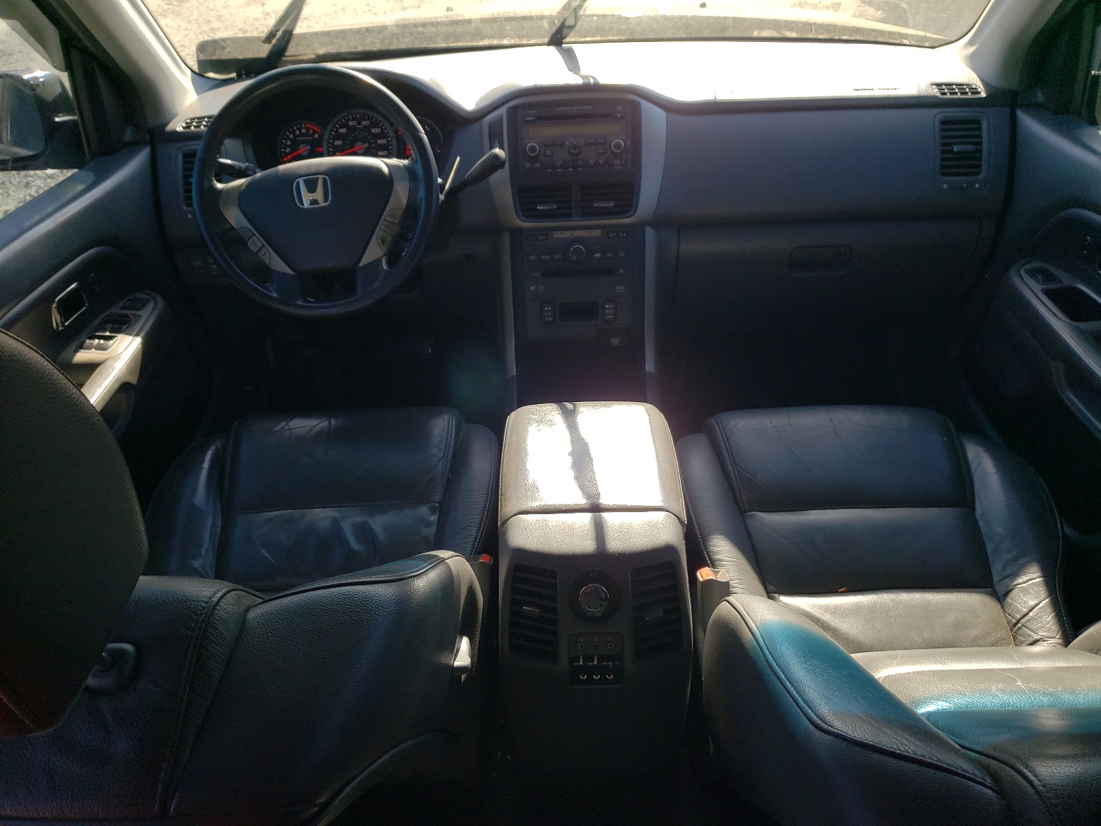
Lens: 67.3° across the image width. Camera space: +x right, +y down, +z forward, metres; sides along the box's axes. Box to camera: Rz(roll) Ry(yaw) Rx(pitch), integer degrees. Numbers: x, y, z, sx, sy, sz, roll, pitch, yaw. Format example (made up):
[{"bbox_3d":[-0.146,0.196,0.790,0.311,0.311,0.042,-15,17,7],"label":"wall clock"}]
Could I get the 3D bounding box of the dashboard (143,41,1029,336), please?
[{"bbox_3d":[0.061,-0.444,1.635,1.480,0.435,0.450,-1,36,3],"label":"dashboard"}]

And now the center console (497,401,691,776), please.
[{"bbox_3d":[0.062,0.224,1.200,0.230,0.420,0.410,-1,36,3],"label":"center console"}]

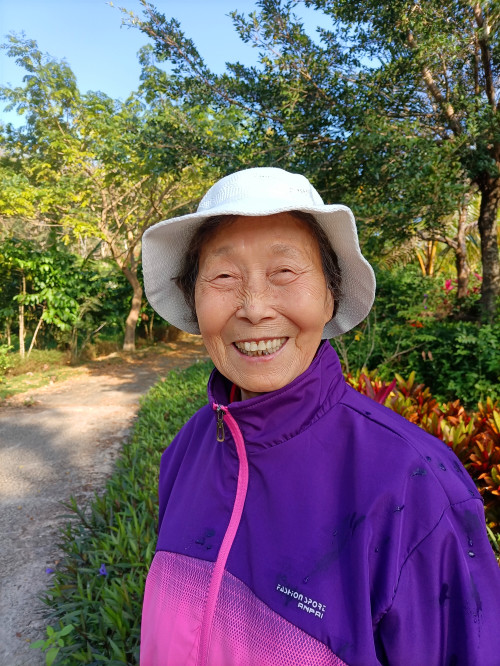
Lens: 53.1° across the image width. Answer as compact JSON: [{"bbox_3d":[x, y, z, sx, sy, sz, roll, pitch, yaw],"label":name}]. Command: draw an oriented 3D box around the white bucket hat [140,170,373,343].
[{"bbox_3d":[0.012,-0.107,0.610,0.285,0.150,0.285,-6,-17,6],"label":"white bucket hat"}]

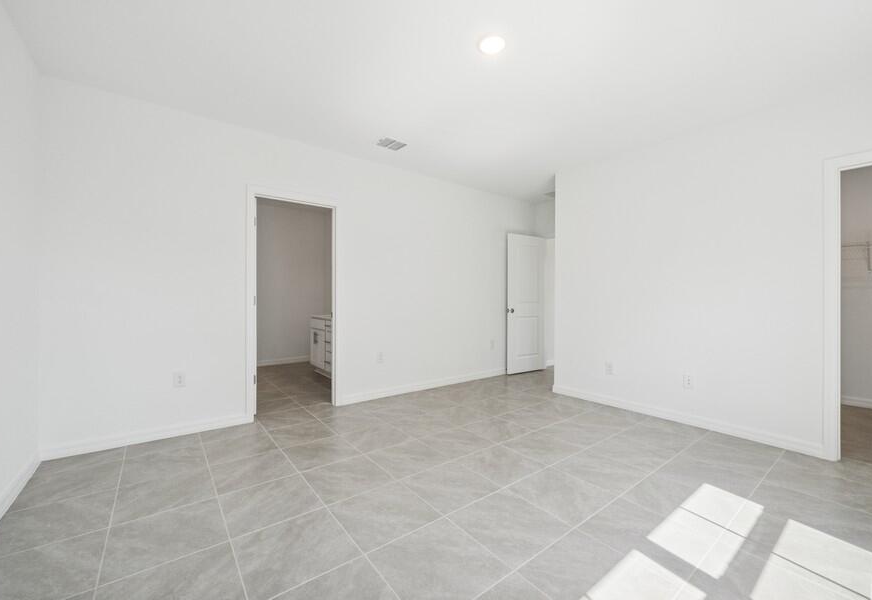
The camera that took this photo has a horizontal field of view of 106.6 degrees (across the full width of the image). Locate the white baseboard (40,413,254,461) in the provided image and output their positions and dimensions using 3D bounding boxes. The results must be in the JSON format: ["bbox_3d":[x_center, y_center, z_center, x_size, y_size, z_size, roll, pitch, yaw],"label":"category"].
[{"bbox_3d":[-2.139,1.045,2.540,1.255,0.090,0.015,0,0,-33],"label":"white baseboard"}]

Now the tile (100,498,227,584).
[{"bbox_3d":[-1.327,1.166,1.616,0.457,0.012,0.461,1,-1,-38],"label":"tile"}]

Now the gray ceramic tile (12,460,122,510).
[{"bbox_3d":[-2.153,1.095,1.923,0.435,0.010,0.435,0,0,-38],"label":"gray ceramic tile"}]

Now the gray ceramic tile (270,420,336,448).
[{"bbox_3d":[-1.185,1.177,2.876,0.462,0.012,0.466,1,-1,-38],"label":"gray ceramic tile"}]

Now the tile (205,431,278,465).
[{"bbox_3d":[-1.444,1.095,2.414,0.435,0.010,0.435,0,0,-38],"label":"tile"}]

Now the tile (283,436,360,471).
[{"bbox_3d":[-0.850,1.123,2.410,0.445,0.010,0.445,0,0,-38],"label":"tile"}]

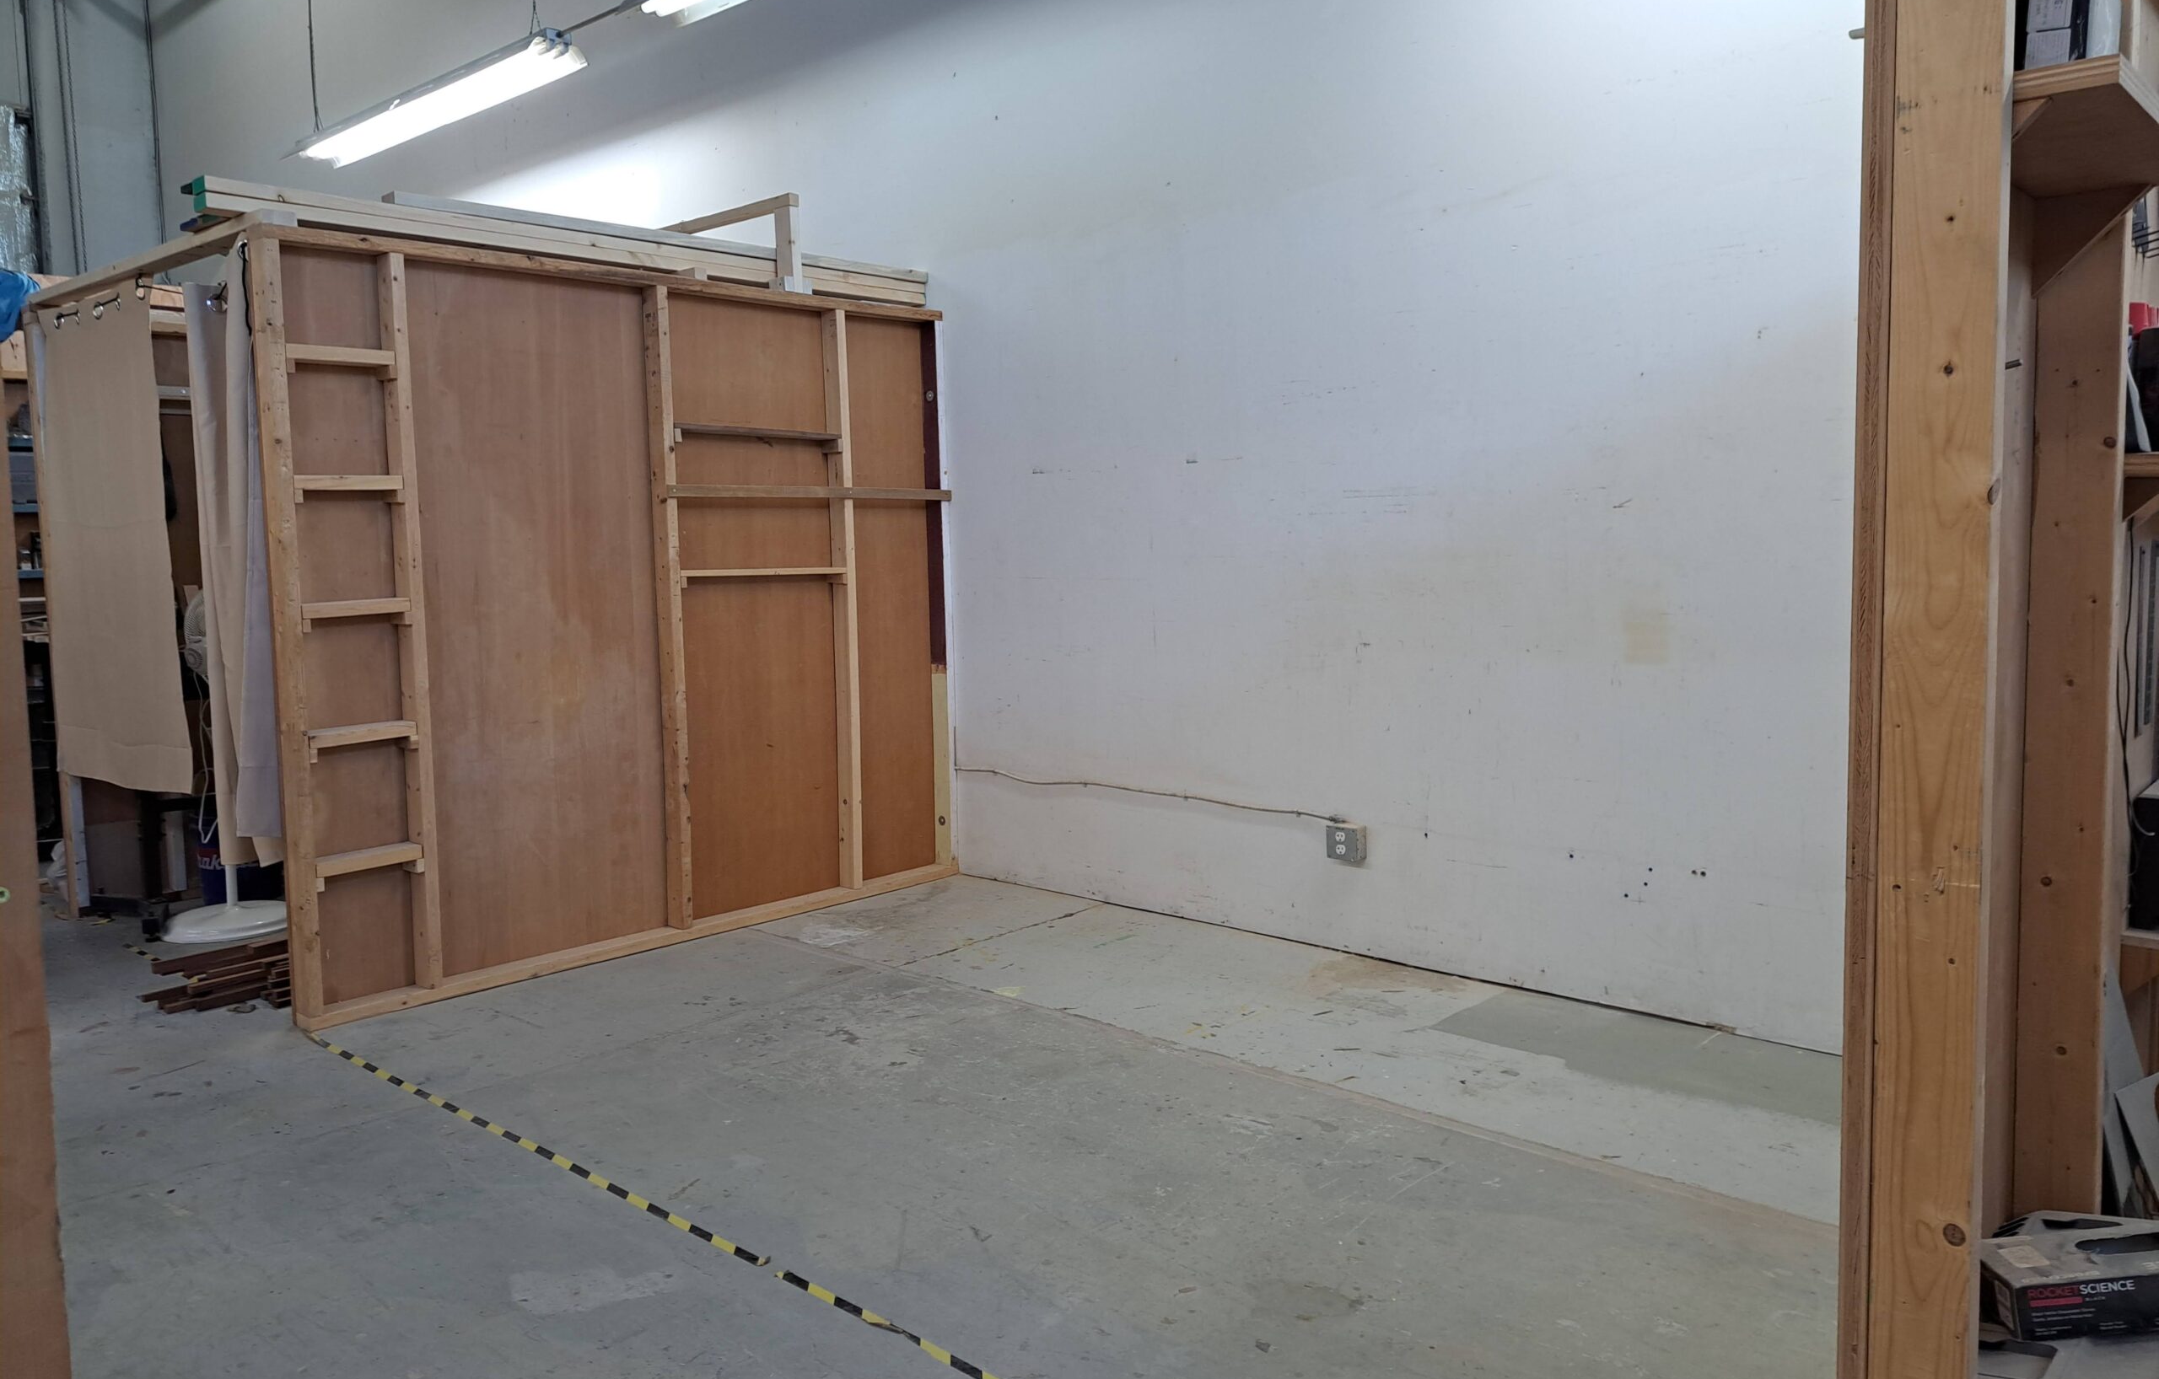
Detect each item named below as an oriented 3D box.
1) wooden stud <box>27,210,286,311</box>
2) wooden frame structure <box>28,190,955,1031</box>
[{"bbox_3d":[-2.814,-1.261,4.505,2.000,0.038,0.089,5,8,41],"label":"wooden stud"},{"bbox_3d":[-2.041,-0.446,5.486,2.030,2.430,2.440,5,8,41],"label":"wooden frame structure"}]

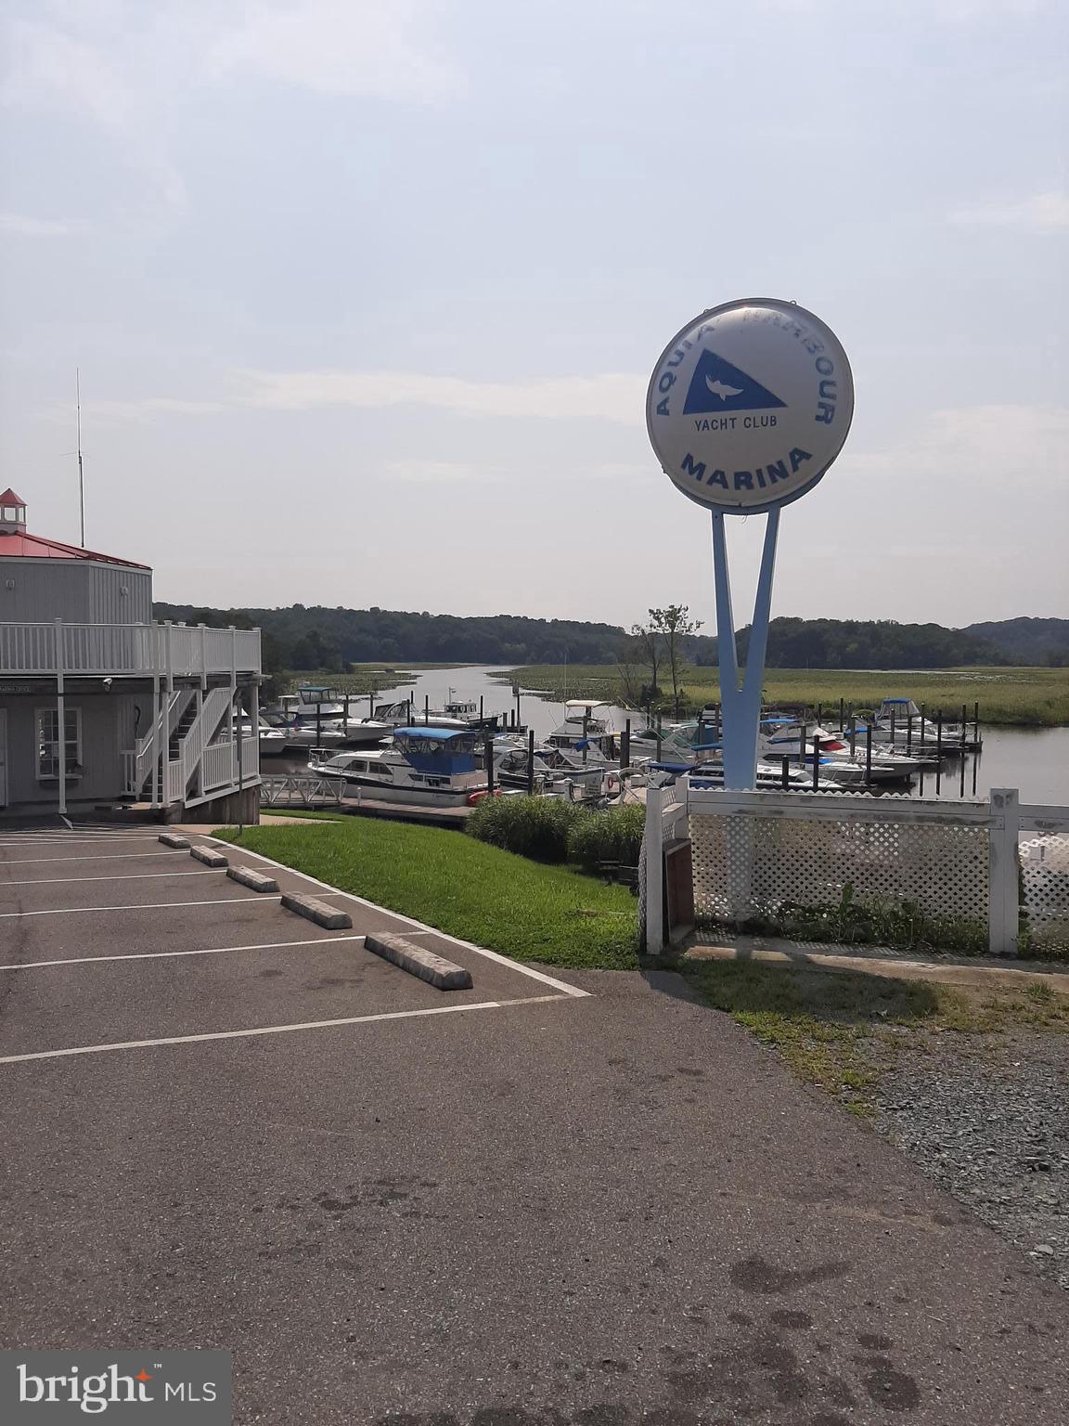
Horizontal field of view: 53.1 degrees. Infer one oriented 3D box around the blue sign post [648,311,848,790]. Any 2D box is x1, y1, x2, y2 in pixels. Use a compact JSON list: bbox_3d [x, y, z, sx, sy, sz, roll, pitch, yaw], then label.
[{"bbox_3d":[2.022,-0.977,10.163,1.940,5.820,0.420,1,3,18],"label":"blue sign post"}]

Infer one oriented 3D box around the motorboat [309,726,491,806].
[{"bbox_3d":[-6.601,2.475,49.842,10.400,3.650,3.600,2,3,31],"label":"motorboat"}]

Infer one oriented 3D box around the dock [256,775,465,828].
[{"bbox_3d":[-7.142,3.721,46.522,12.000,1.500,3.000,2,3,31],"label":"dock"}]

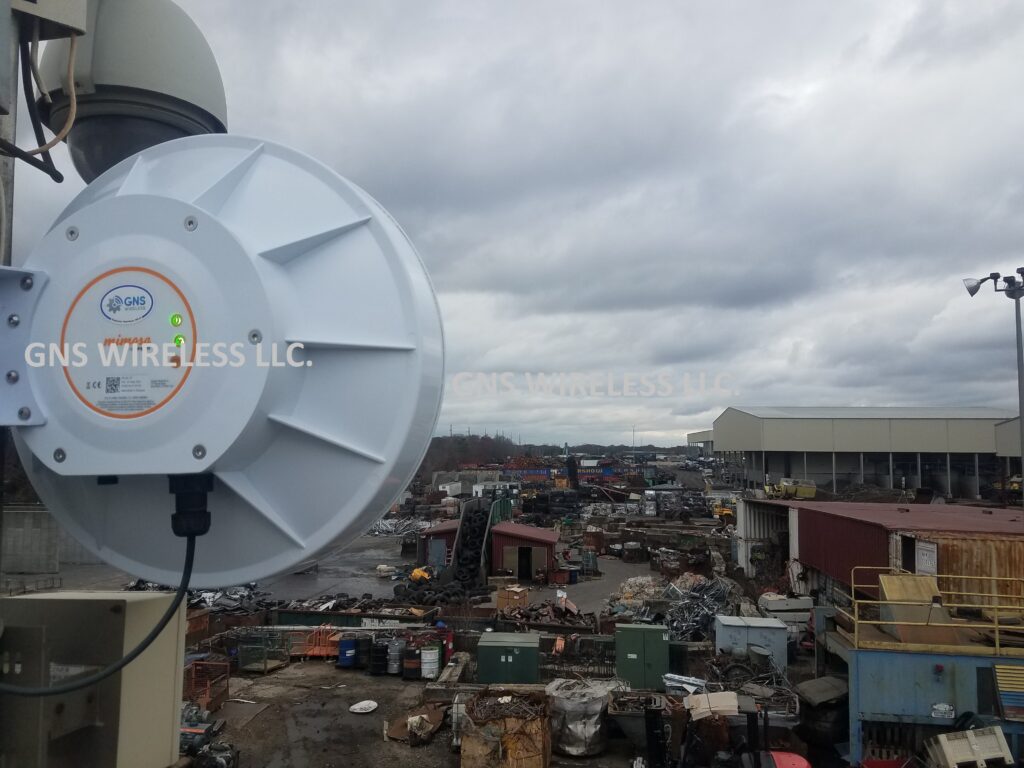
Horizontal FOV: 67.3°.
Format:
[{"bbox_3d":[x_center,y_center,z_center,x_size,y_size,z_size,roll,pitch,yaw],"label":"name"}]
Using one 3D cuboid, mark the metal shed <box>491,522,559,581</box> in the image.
[{"bbox_3d":[0.949,10.295,47.776,3.750,3.200,4.400,0,-5,7],"label":"metal shed"}]

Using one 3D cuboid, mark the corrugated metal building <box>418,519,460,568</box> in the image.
[{"bbox_3d":[-4.280,10.529,49.863,2.800,3.050,4.200,0,-5,7],"label":"corrugated metal building"}]

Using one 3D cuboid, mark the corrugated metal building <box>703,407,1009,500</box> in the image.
[{"bbox_3d":[69.471,12.847,153.379,49.000,16.800,47.000,0,-5,5],"label":"corrugated metal building"}]

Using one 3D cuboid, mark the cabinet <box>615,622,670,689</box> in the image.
[{"bbox_3d":[4.211,8.806,24.874,1.700,2.060,0.680,0,-5,8],"label":"cabinet"}]

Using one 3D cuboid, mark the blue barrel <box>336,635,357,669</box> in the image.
[{"bbox_3d":[-5.740,9.481,27.179,0.590,0.930,0.590,0,-5,0],"label":"blue barrel"}]

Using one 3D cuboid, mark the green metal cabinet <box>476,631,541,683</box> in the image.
[{"bbox_3d":[-0.023,9.156,25.754,1.920,1.420,1.500,0,-5,6],"label":"green metal cabinet"}]

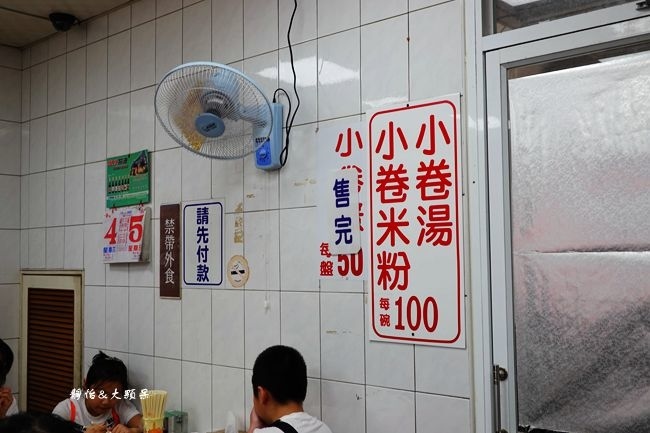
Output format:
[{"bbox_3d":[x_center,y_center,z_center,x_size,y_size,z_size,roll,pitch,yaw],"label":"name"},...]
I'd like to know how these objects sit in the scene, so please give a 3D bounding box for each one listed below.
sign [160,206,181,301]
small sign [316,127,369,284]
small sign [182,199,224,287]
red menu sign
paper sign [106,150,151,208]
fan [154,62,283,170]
[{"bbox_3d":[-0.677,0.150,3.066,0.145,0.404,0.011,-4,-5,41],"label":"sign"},{"bbox_3d":[0.059,-0.051,2.440,0.229,0.544,0.012,-4,-5,41],"label":"small sign"},{"bbox_3d":[-0.510,0.117,2.924,0.280,0.364,0.010,-4,-5,41],"label":"small sign"},{"bbox_3d":[0.279,0.021,2.245,0.361,0.771,0.014,-4,-5,41],"label":"red menu sign"},{"bbox_3d":[-0.918,-0.170,3.251,0.341,0.241,0.012,-4,-5,41],"label":"paper sign"},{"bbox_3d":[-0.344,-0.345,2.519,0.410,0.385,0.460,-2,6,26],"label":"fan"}]

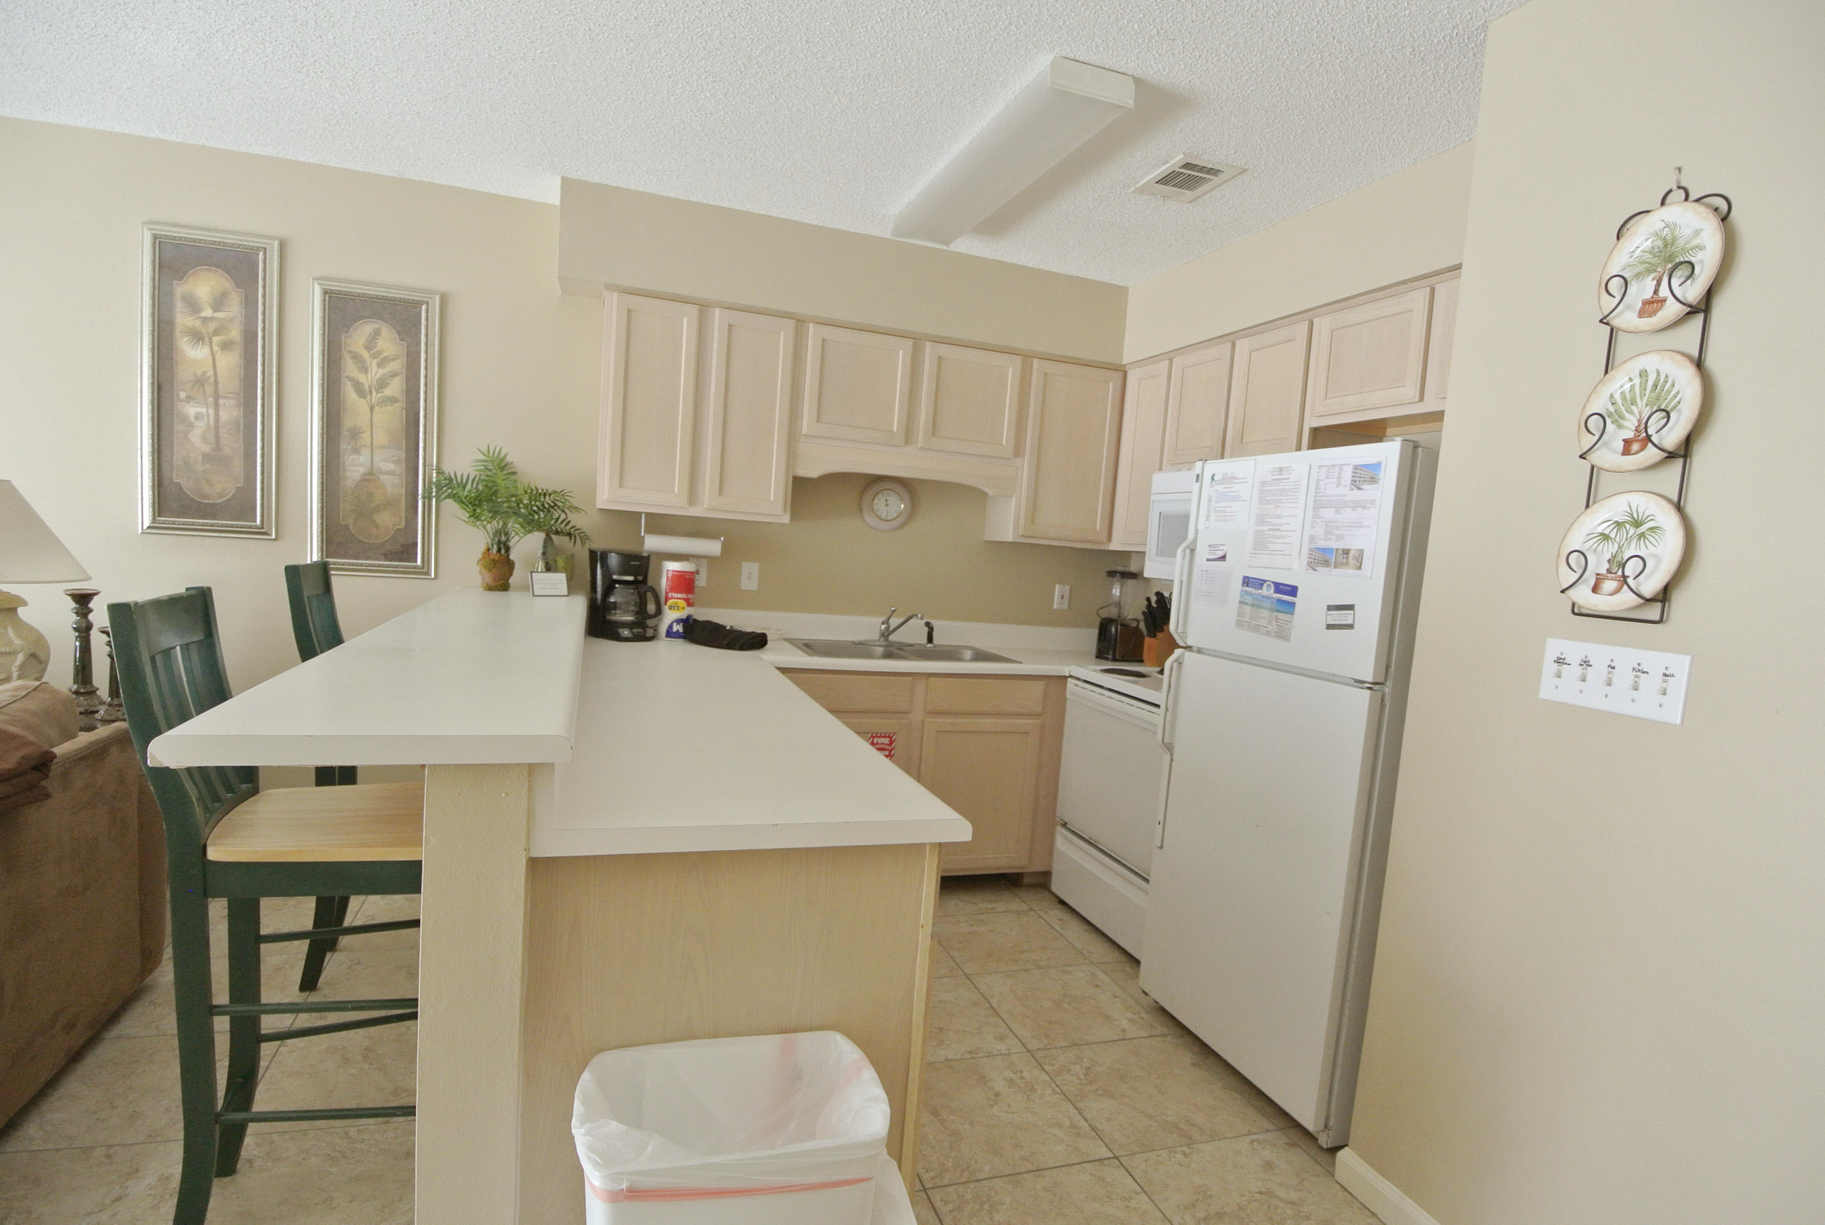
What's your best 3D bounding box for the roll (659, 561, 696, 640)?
[{"bbox_3d":[-0.885,-0.035,3.465,0.130,0.285,0.130,3,5,-19],"label":"roll"}]

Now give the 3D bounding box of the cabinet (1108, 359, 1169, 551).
[{"bbox_3d":[1.054,-0.616,3.776,0.320,0.750,0.330,3,5,-19],"label":"cabinet"}]

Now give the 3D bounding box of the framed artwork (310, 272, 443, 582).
[{"bbox_3d":[-1.876,-0.634,3.195,0.390,1.005,0.030,3,5,-19],"label":"framed artwork"}]

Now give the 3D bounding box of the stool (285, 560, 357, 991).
[{"bbox_3d":[-1.493,0.458,2.641,0.530,1.175,0.430,3,5,-16],"label":"stool"}]

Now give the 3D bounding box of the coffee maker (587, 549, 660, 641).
[{"bbox_3d":[-1.082,-0.064,3.426,0.240,0.325,0.200,8,6,38],"label":"coffee maker"}]

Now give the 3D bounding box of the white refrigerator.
[{"bbox_3d":[1.200,0.433,2.502,0.765,1.657,0.710,3,5,-19],"label":"white refrigerator"}]

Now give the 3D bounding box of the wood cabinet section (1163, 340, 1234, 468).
[{"bbox_3d":[1.168,-0.743,3.371,0.300,0.430,0.350,3,5,-19],"label":"wood cabinet section"}]

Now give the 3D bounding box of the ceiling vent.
[{"bbox_3d":[0.803,-1.253,2.678,0.205,0.020,0.285,3,5,-19],"label":"ceiling vent"}]

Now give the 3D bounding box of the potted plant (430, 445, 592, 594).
[{"bbox_3d":[-1.394,-0.316,3.165,0.530,0.500,0.430,3,5,-19],"label":"potted plant"}]

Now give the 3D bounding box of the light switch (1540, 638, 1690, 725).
[{"bbox_3d":[1.220,0.116,1.600,0.012,0.114,0.246,3,5,-19],"label":"light switch"}]

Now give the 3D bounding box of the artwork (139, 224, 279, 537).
[{"bbox_3d":[-2.365,-0.761,3.089,0.383,1.000,0.035,3,5,-19],"label":"artwork"}]

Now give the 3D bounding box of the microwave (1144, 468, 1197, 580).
[{"bbox_3d":[1.213,-0.291,3.293,0.385,0.420,0.760,3,5,-19],"label":"microwave"}]

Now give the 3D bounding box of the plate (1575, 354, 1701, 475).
[{"bbox_3d":[1.229,-0.338,1.548,0.025,0.205,0.205,3,5,-19],"label":"plate"}]

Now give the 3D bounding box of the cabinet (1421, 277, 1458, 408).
[{"bbox_3d":[1.565,-0.669,2.309,0.320,0.330,0.380,3,5,-19],"label":"cabinet"}]

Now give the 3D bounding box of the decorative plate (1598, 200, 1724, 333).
[{"bbox_3d":[1.235,-0.565,1.512,0.028,0.198,0.195,3,5,-19],"label":"decorative plate"}]

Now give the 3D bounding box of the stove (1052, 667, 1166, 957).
[{"bbox_3d":[1.006,0.682,3.326,0.650,1.000,0.760,3,5,-19],"label":"stove"}]

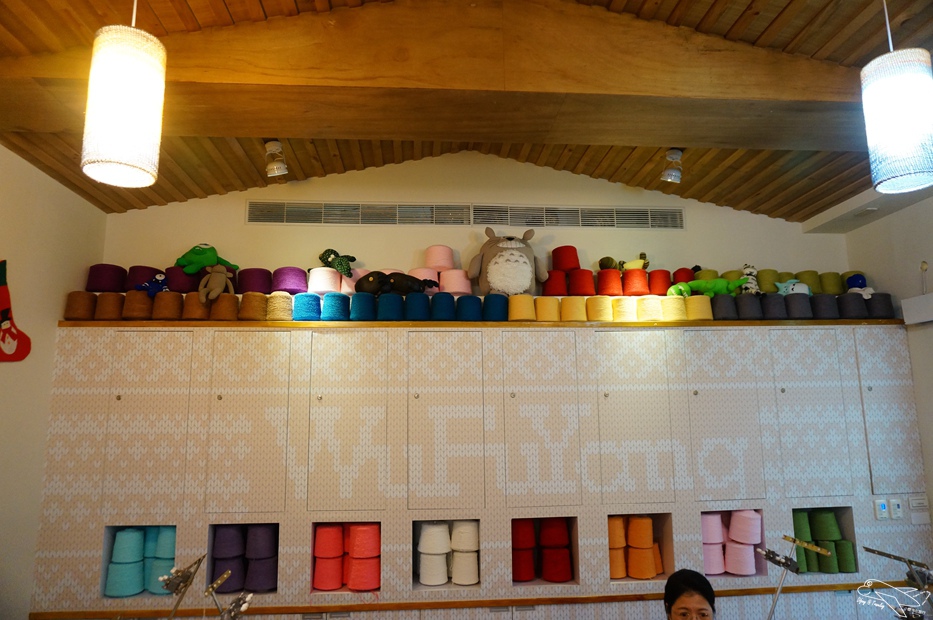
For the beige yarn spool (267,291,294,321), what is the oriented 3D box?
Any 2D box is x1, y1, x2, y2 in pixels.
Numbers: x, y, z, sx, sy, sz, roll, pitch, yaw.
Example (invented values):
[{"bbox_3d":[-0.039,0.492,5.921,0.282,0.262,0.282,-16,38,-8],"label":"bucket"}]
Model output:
[{"bbox_3d":[-1.155,-0.011,3.862,0.150,0.187,0.150,0,-9,-5],"label":"beige yarn spool"}]

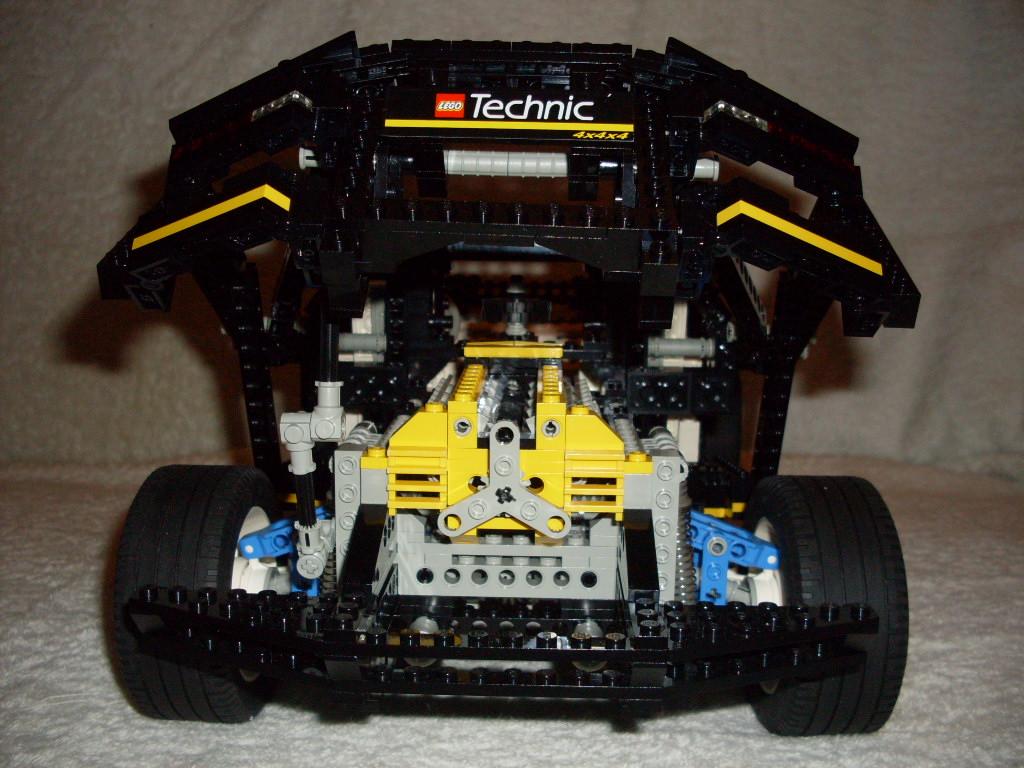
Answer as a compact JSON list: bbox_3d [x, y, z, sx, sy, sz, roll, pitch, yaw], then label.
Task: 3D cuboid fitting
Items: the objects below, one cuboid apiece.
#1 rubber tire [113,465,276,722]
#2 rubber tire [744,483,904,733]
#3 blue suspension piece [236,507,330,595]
[{"bbox_3d":[-0.099,0.068,0.367,0.036,0.082,0.082,1,9,0],"label":"rubber tire"},{"bbox_3d":[0.098,0.071,0.364,0.036,0.082,0.082,1,9,0],"label":"rubber tire"},{"bbox_3d":[-0.072,0.054,0.363,0.034,0.029,0.020,1,9,1],"label":"blue suspension piece"}]

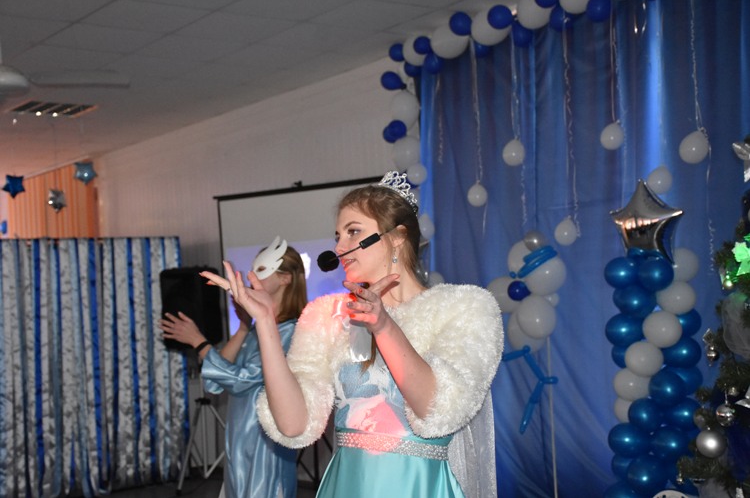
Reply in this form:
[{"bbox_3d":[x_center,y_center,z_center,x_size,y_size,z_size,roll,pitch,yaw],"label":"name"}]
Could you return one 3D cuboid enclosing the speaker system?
[{"bbox_3d":[-1.458,0.485,8.750,0.400,0.650,0.330,-4,-3,26],"label":"speaker system"}]

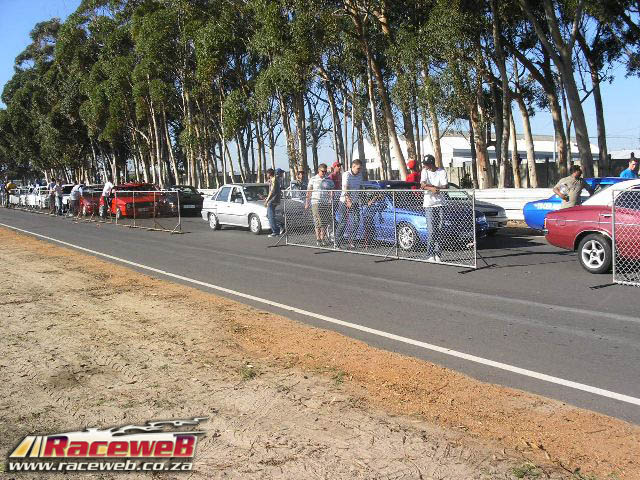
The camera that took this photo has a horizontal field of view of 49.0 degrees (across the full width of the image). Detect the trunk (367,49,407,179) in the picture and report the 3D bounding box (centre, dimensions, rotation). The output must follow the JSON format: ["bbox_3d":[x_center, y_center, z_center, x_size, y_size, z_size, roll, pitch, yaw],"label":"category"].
[{"bbox_3d":[2.868,-4.533,28.927,0.449,6.762,0.449,-14,5,0],"label":"trunk"}]

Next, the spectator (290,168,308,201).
[{"bbox_3d":[-0.622,-1.189,21.294,0.520,1.780,0.400,0,4,-6],"label":"spectator"}]

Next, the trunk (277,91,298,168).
[{"bbox_3d":[-1.829,-5.012,40.545,1.150,6.700,0.650,0,4,0],"label":"trunk"}]

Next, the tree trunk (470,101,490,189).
[{"bbox_3d":[5.847,-3.001,25.374,0.567,4.046,0.567,-7,5,0],"label":"tree trunk"}]

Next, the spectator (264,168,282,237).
[{"bbox_3d":[-1.237,-0.968,18.434,0.460,1.740,0.460,1,4,17],"label":"spectator"}]

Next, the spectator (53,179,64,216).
[{"bbox_3d":[-12.214,-1.990,32.788,0.400,1.770,0.500,-3,5,-11],"label":"spectator"}]

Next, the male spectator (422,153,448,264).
[{"bbox_3d":[1.968,-0.545,12.011,0.480,1.800,0.380,2,5,27],"label":"male spectator"}]

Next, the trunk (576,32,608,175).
[{"bbox_3d":[9.614,-4.003,24.797,1.000,6.900,0.600,0,4,0],"label":"trunk"}]

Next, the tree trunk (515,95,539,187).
[{"bbox_3d":[6.940,-2.849,23.510,0.344,4.054,0.344,-11,5,0],"label":"tree trunk"}]

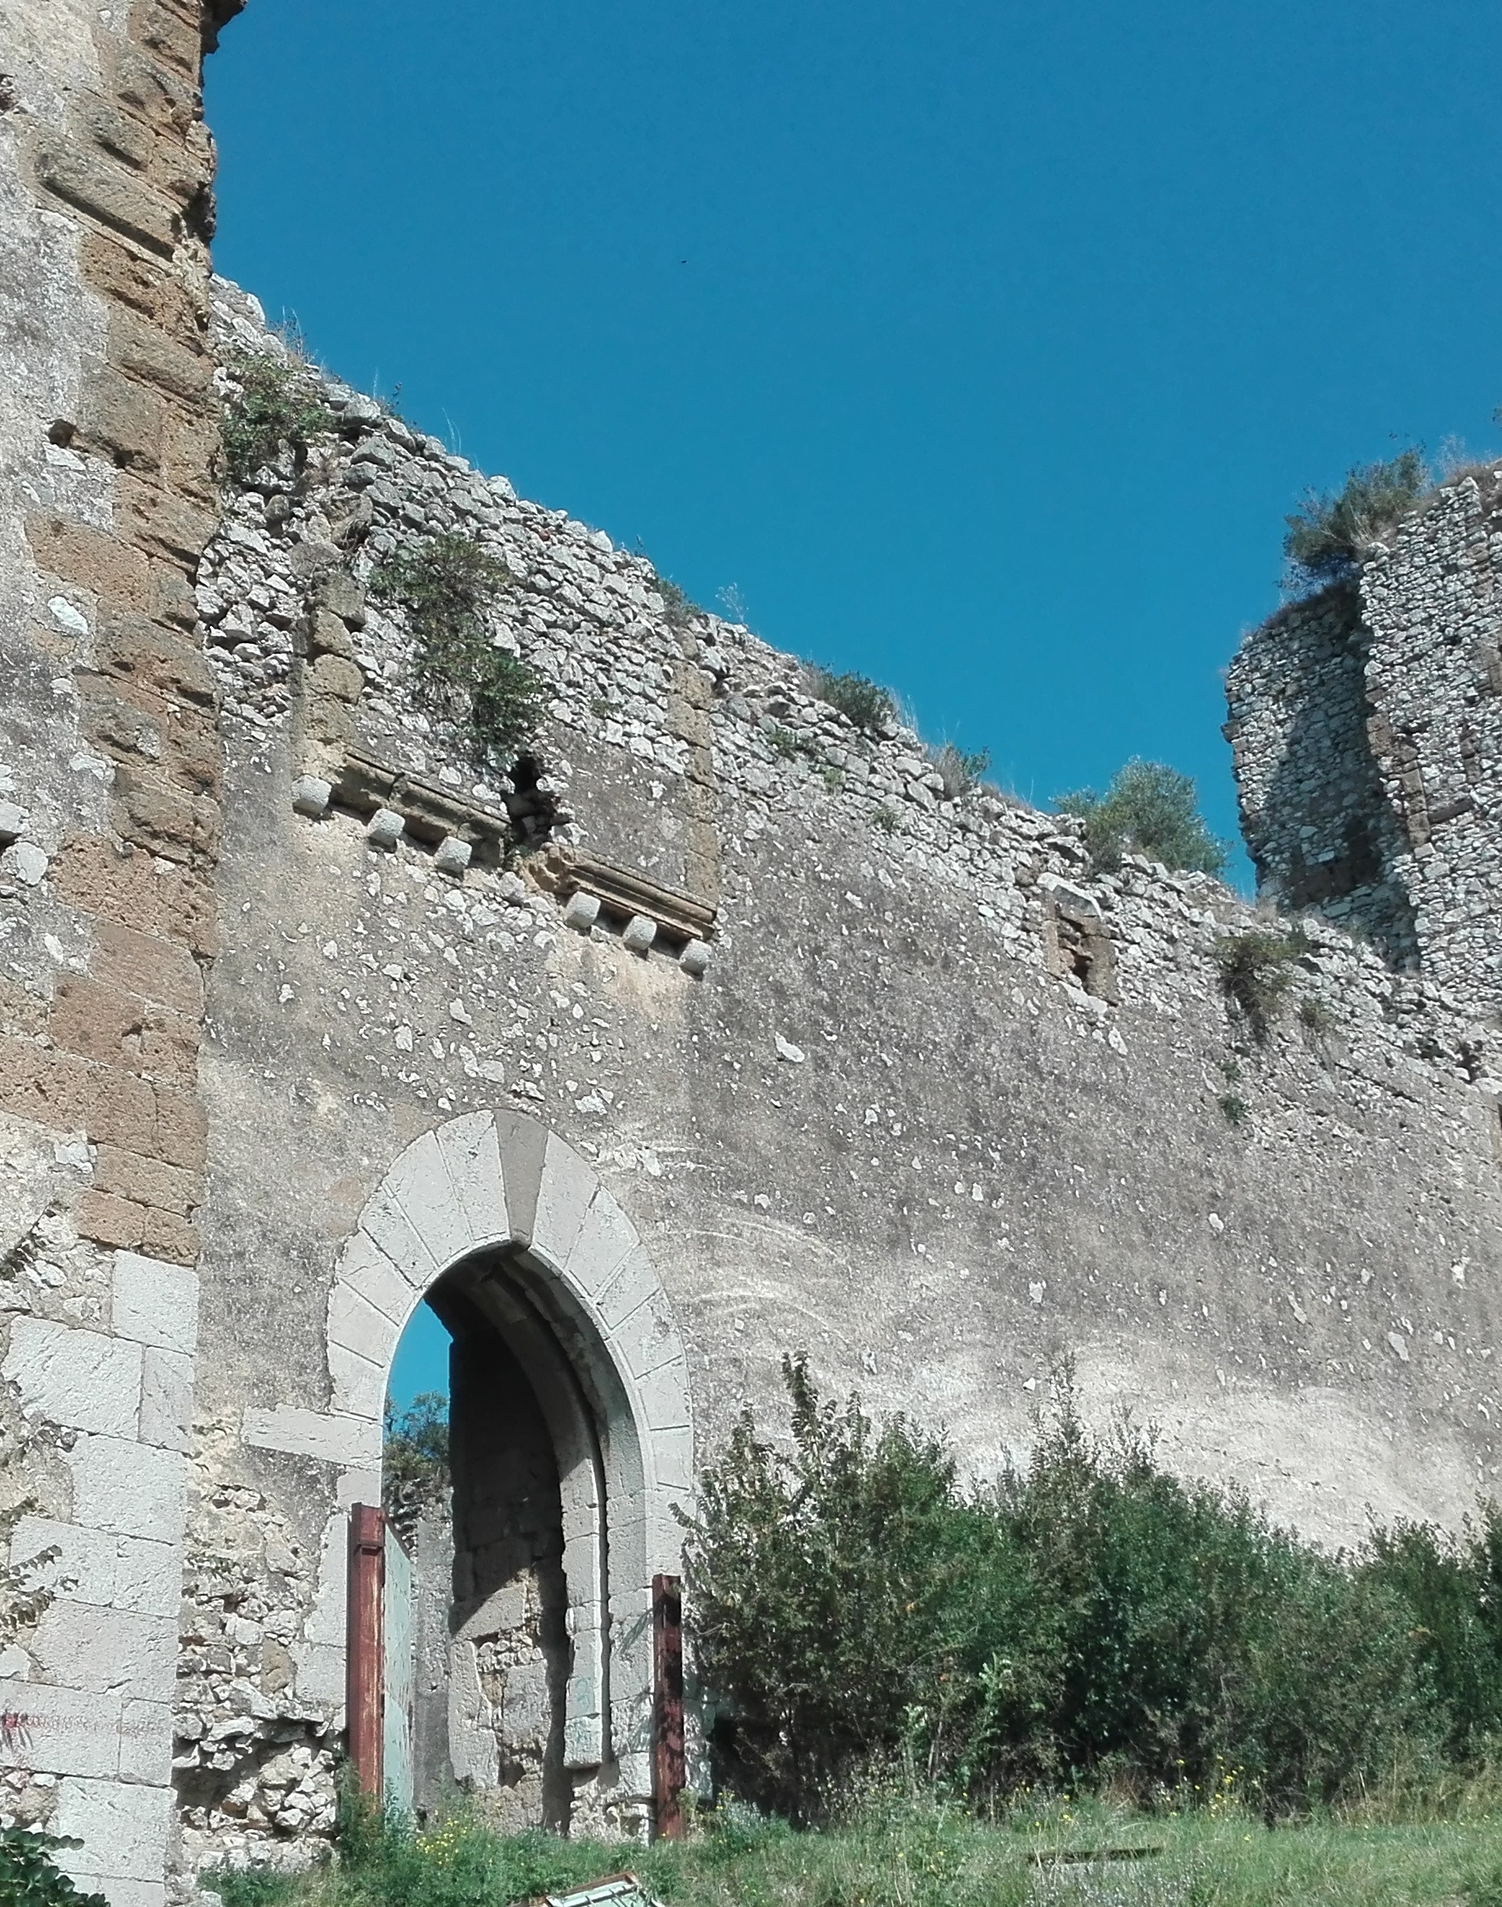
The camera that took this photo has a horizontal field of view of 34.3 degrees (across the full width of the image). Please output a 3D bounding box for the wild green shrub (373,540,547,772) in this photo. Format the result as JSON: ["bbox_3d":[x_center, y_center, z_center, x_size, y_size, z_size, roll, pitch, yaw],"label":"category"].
[{"bbox_3d":[-1.999,-2.062,16.644,0.500,1.850,1.450,-22,-31,37],"label":"wild green shrub"}]

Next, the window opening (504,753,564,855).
[{"bbox_3d":[-1.649,-0.982,17.037,0.400,0.548,0.580,-22,-31,37],"label":"window opening"}]

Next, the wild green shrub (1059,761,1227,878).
[{"bbox_3d":[3.980,-1.372,24.636,1.400,1.200,1.700,-22,-31,37],"label":"wild green shrub"}]

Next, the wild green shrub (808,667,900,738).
[{"bbox_3d":[0.882,-2.137,20.714,0.700,0.600,0.900,-22,-31,37],"label":"wild green shrub"}]

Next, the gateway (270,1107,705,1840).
[{"bbox_3d":[-1.807,3.208,15.268,1.100,4.455,3.300,-22,-31,37],"label":"gateway"}]

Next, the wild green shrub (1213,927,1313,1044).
[{"bbox_3d":[5.093,0.317,24.171,0.800,1.200,1.200,-22,-31,37],"label":"wild green shrub"}]

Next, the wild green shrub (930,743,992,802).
[{"bbox_3d":[1.886,-1.647,21.870,0.550,0.600,0.600,-22,-31,37],"label":"wild green shrub"}]

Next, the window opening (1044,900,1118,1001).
[{"bbox_3d":[2.833,0.040,22.032,0.400,0.664,1.030,-22,-31,37],"label":"window opening"}]

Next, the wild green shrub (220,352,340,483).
[{"bbox_3d":[-3.163,-3.626,16.321,0.600,0.950,0.900,-22,-31,37],"label":"wild green shrub"}]

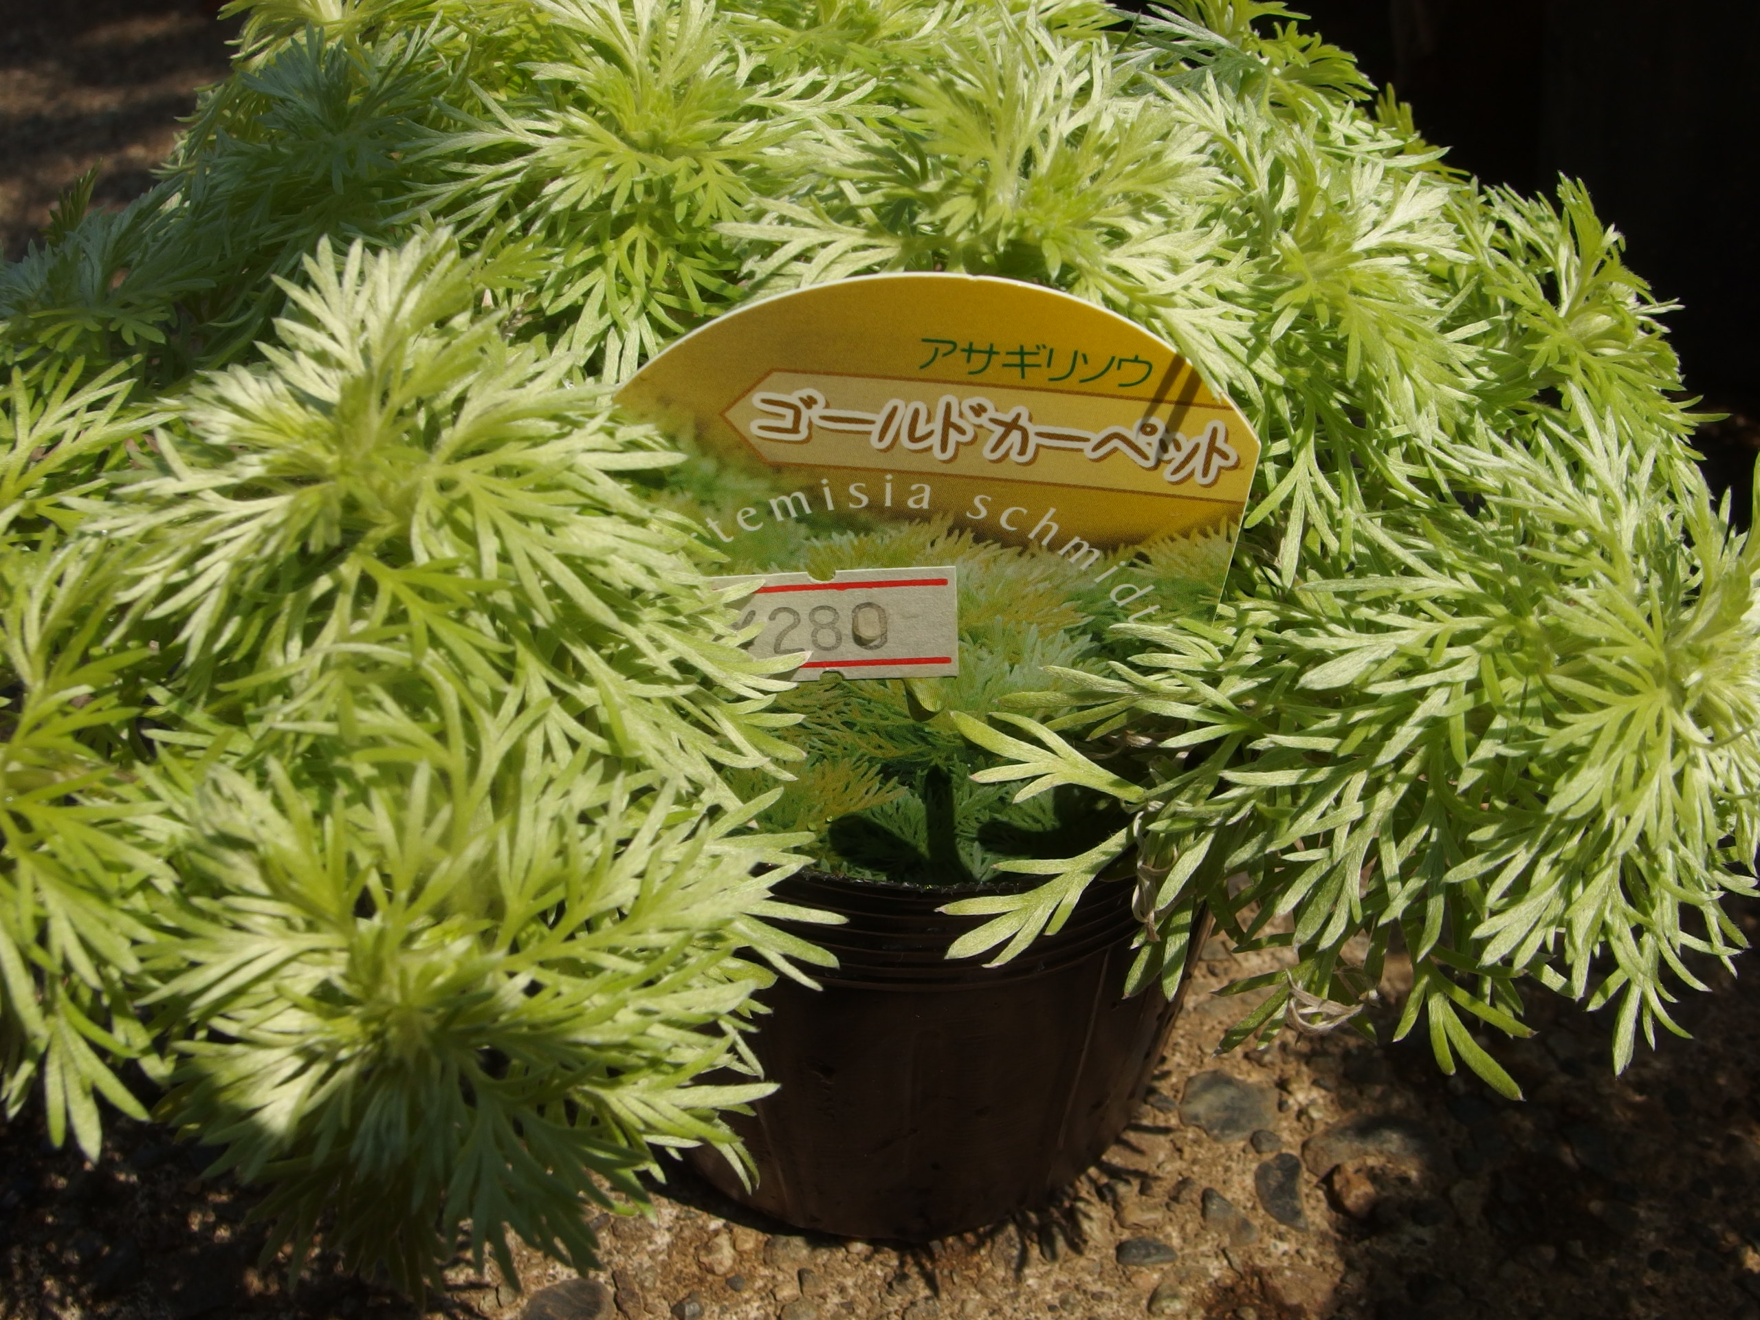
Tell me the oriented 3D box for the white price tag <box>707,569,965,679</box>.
[{"bbox_3d":[-0.004,-0.003,0.151,0.022,0.012,0.001,-2,41,1],"label":"white price tag"}]

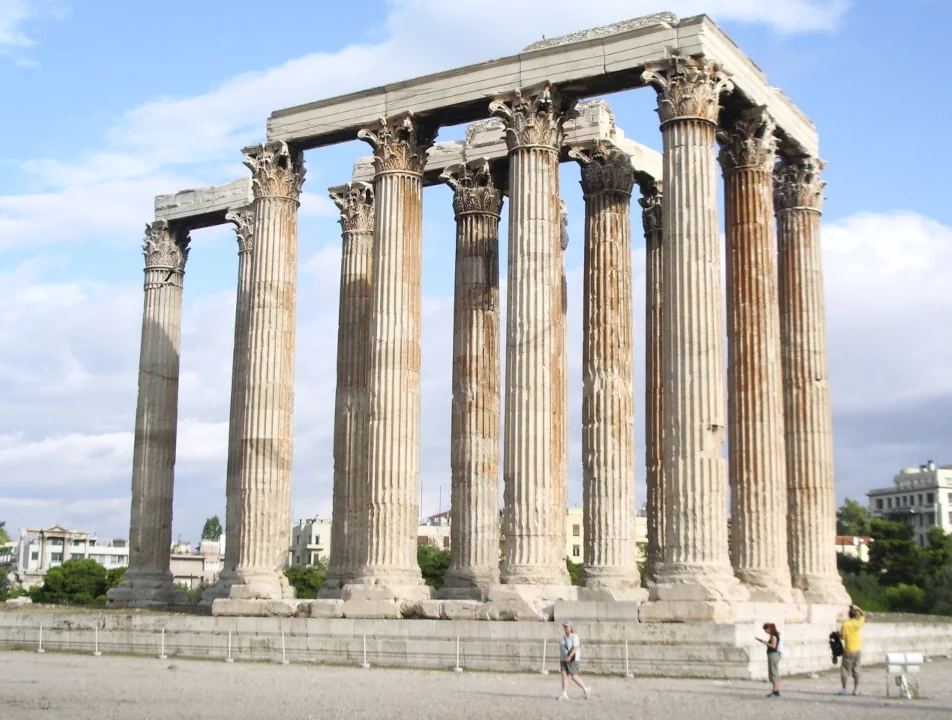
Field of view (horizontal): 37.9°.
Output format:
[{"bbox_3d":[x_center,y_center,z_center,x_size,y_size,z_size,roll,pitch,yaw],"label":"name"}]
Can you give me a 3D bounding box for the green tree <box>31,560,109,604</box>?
[{"bbox_3d":[-43.888,24.822,149.410,8.200,6.800,8.200,0,-10,0],"label":"green tree"}]

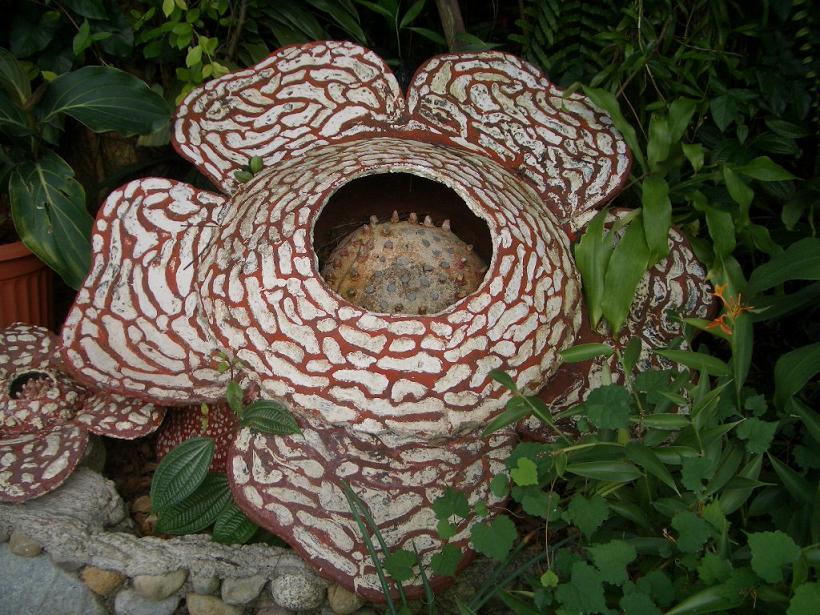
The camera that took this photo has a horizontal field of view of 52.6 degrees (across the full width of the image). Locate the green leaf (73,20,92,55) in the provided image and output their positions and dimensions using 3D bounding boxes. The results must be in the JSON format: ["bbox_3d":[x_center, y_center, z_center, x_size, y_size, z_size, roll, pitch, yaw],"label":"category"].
[{"bbox_3d":[-0.767,-0.632,1.940,0.035,0.024,0.108,6,70,2],"label":"green leaf"}]

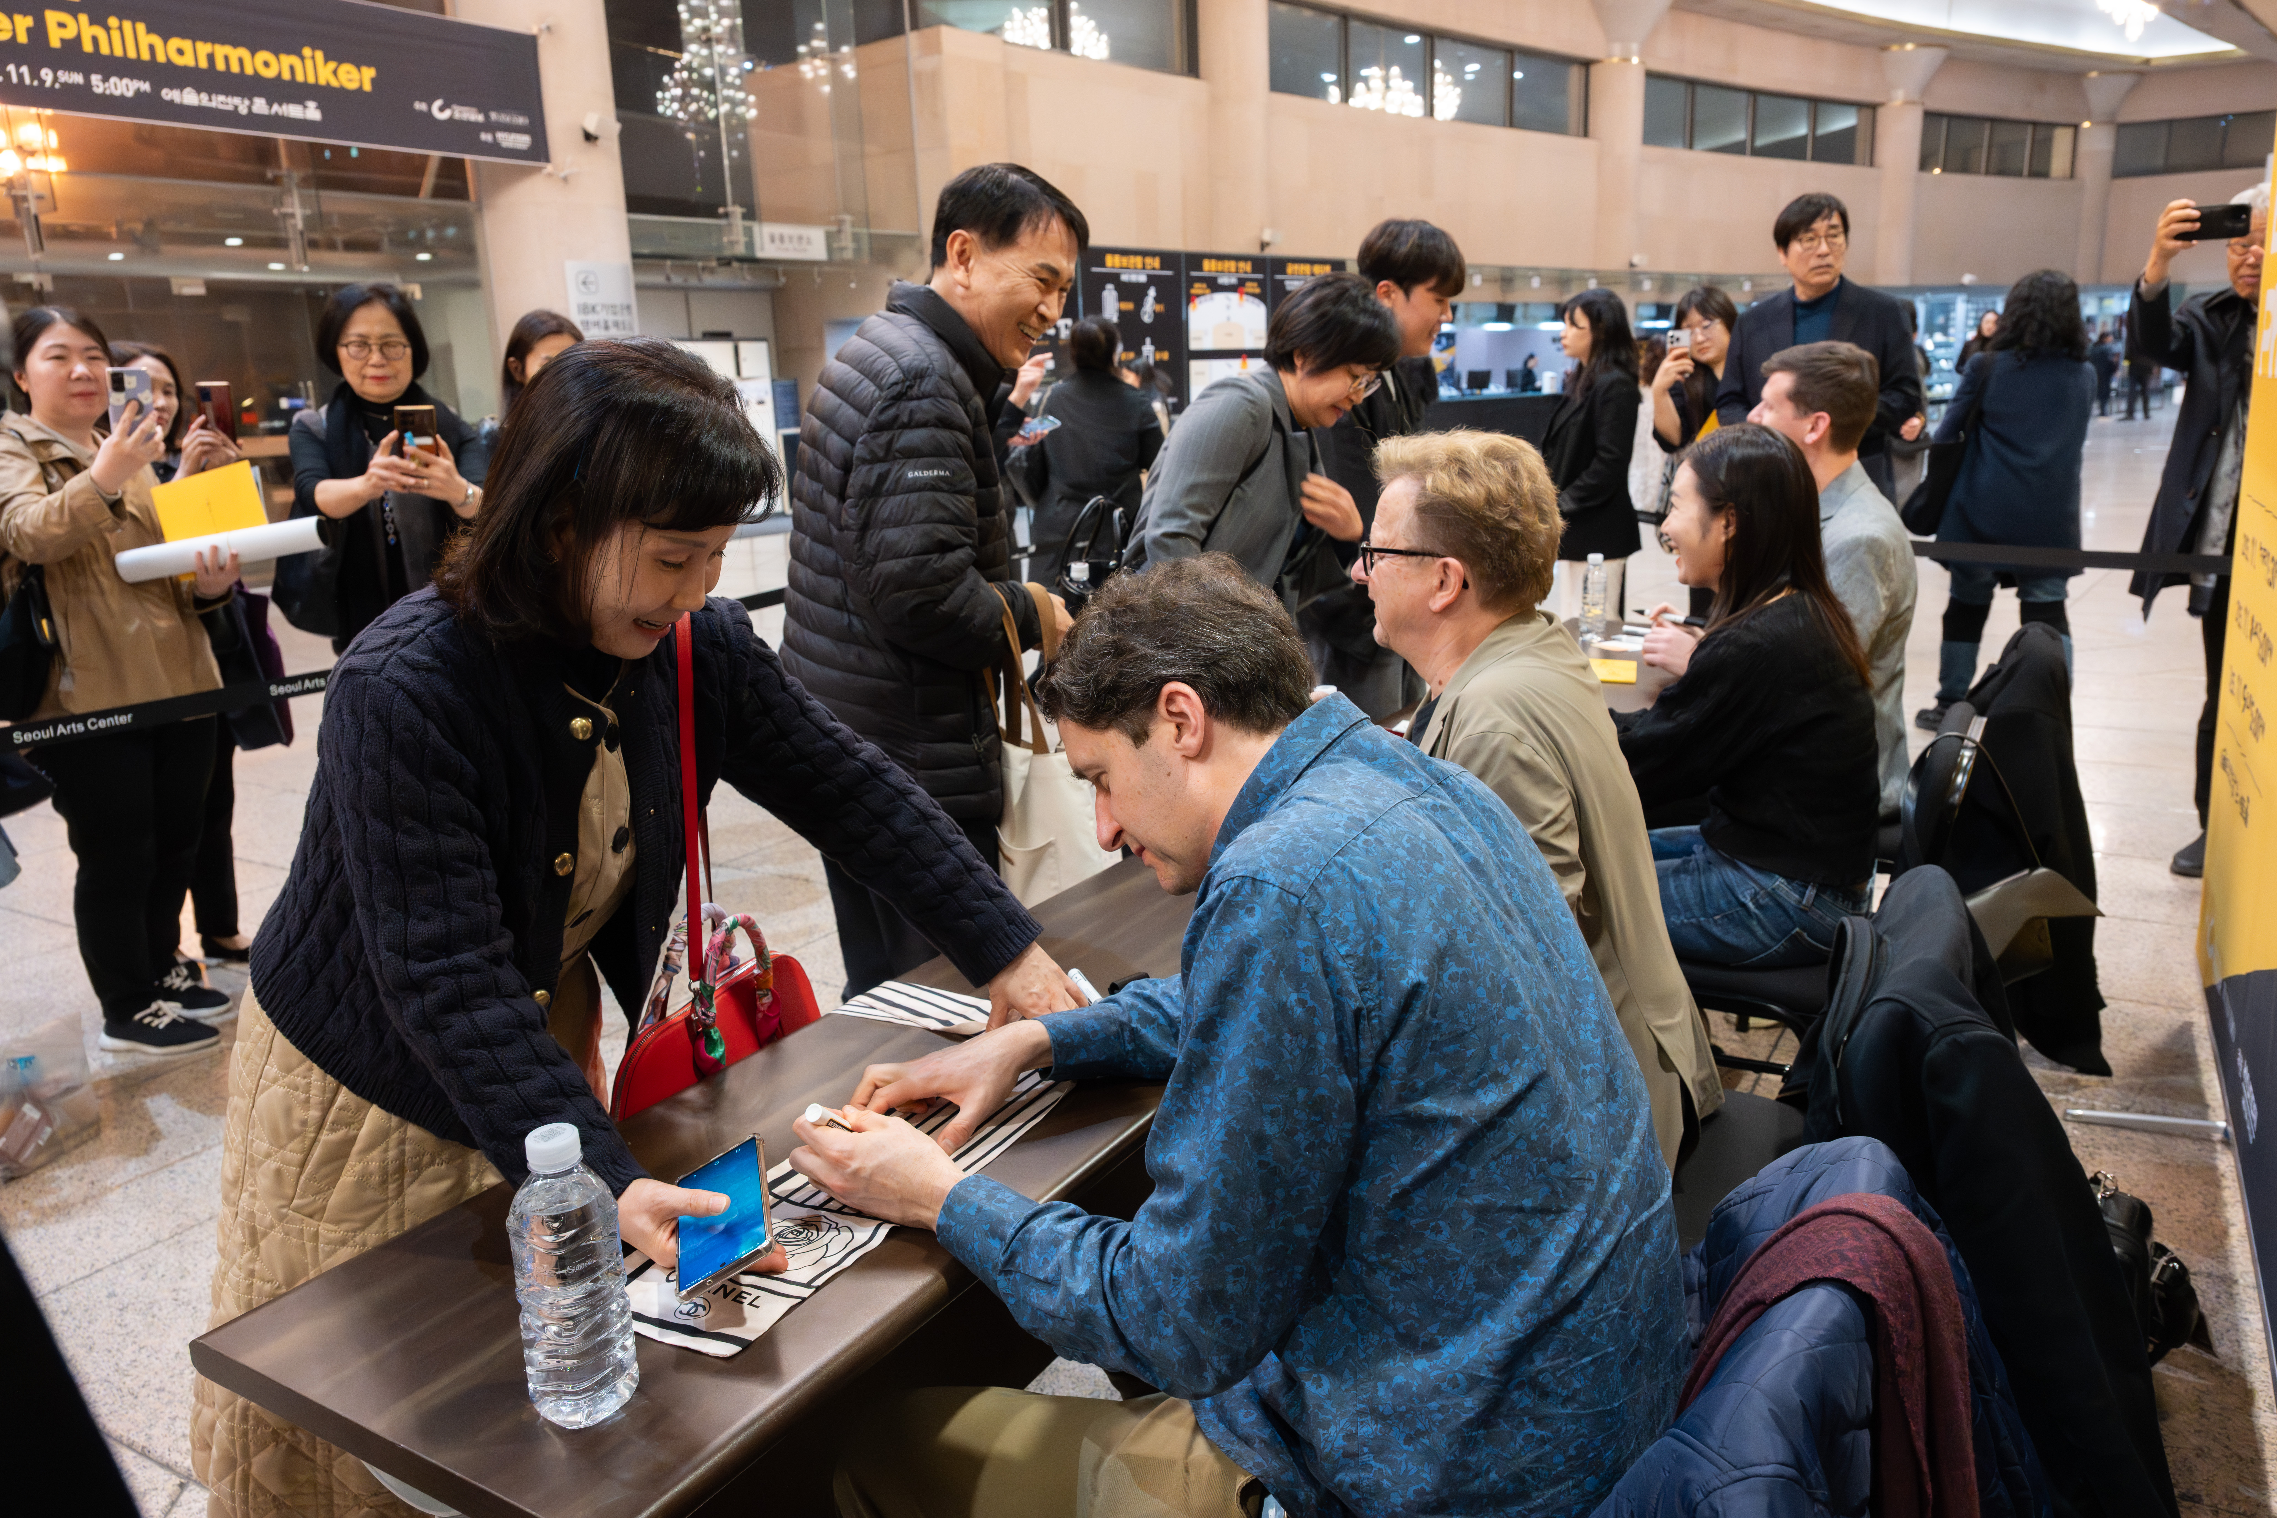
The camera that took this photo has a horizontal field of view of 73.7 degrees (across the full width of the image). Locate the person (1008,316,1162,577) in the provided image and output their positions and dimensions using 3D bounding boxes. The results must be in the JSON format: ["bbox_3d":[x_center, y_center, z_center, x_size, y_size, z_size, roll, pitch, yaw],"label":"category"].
[{"bbox_3d":[-0.129,-0.836,5.689,0.500,1.586,0.360,-1,14,3],"label":"person"}]

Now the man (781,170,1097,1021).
[{"bbox_3d":[-0.267,-0.005,2.224,0.520,1.632,0.560,0,14,9],"label":"man"}]

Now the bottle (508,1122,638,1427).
[{"bbox_3d":[-0.353,0.313,0.930,0.063,0.176,0.063,6,16,30],"label":"bottle"}]

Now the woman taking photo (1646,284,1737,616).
[{"bbox_3d":[1.802,-0.718,4.937,0.470,1.574,0.400,6,16,30],"label":"woman taking photo"}]

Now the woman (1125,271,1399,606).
[{"bbox_3d":[0.178,-0.074,2.734,0.620,1.560,0.500,6,16,31],"label":"woman"}]

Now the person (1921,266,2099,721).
[{"bbox_3d":[3.213,-0.947,5.579,0.540,1.616,0.360,2,14,17],"label":"person"}]

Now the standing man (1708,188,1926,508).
[{"bbox_3d":[1.681,-0.534,3.885,0.560,1.727,0.360,3,15,21],"label":"standing man"}]

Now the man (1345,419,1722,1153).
[{"bbox_3d":[0.426,0.215,2.001,0.770,1.260,0.570,5,15,27],"label":"man"}]

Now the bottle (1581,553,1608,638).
[{"bbox_3d":[1.067,-0.383,3.552,0.063,0.176,0.063,6,16,30],"label":"bottle"}]

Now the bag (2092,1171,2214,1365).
[{"bbox_3d":[1.358,0.676,2.058,0.180,0.270,0.300,6,16,30],"label":"bag"}]

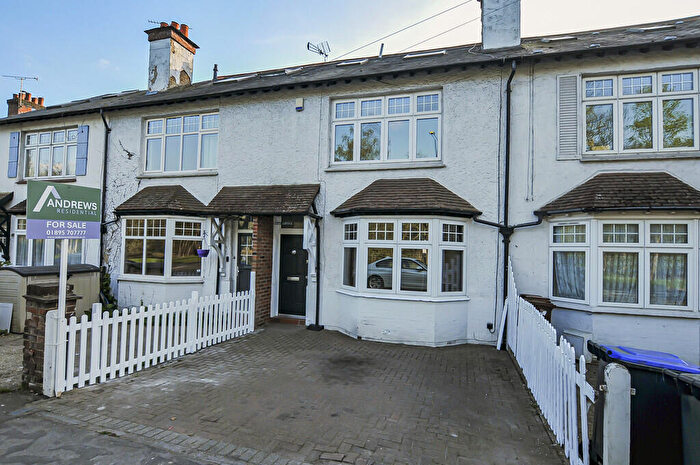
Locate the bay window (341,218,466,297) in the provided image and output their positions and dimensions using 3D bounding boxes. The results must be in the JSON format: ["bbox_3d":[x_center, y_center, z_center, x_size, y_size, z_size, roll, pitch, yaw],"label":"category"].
[{"bbox_3d":[1.062,0.491,7.319,2.660,1.510,0.520,1,-1,18],"label":"bay window"}]

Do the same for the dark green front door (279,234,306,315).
[{"bbox_3d":[-1.375,1.064,8.639,0.780,1.985,0.060,1,-1,18],"label":"dark green front door"}]

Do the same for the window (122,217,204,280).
[{"bbox_3d":[-5.181,0.375,9.298,2.660,1.520,0.520,1,-1,18],"label":"window"}]

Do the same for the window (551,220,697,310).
[{"bbox_3d":[4.970,0.551,6.081,2.620,1.500,0.520,1,-1,18],"label":"window"}]

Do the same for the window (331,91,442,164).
[{"bbox_3d":[0.785,-2.319,7.883,2.485,1.486,0.100,1,-1,18],"label":"window"}]

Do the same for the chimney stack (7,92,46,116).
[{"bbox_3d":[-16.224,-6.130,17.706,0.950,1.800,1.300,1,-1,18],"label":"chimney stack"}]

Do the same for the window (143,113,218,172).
[{"bbox_3d":[-4.649,-2.424,9.605,2.521,1.486,0.100,1,-1,18],"label":"window"}]

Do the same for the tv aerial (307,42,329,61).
[{"bbox_3d":[-1.019,-5.890,11.315,0.750,0.420,0.420,3,-2,-41],"label":"tv aerial"}]

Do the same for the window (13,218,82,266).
[{"bbox_3d":[-9.251,0.291,10.588,2.640,1.510,0.520,1,-1,18],"label":"window"}]

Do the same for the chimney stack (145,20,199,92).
[{"bbox_3d":[-6.302,-6.187,12.444,1.160,2.800,1.250,1,-1,18],"label":"chimney stack"}]

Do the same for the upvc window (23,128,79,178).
[{"bbox_3d":[-9.545,-2.519,11.157,2.440,1.486,0.100,1,-1,18],"label":"upvc window"}]

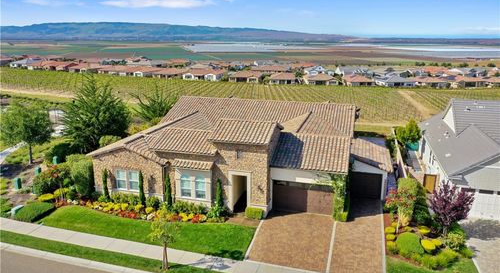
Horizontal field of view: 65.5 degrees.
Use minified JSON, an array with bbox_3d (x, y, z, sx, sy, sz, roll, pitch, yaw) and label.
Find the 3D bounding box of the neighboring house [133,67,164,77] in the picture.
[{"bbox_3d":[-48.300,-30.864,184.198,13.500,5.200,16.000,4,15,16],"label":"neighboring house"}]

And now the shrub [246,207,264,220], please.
[{"bbox_3d":[0.340,5.821,29.654,1.300,0.680,0.850,3,15,11],"label":"shrub"}]

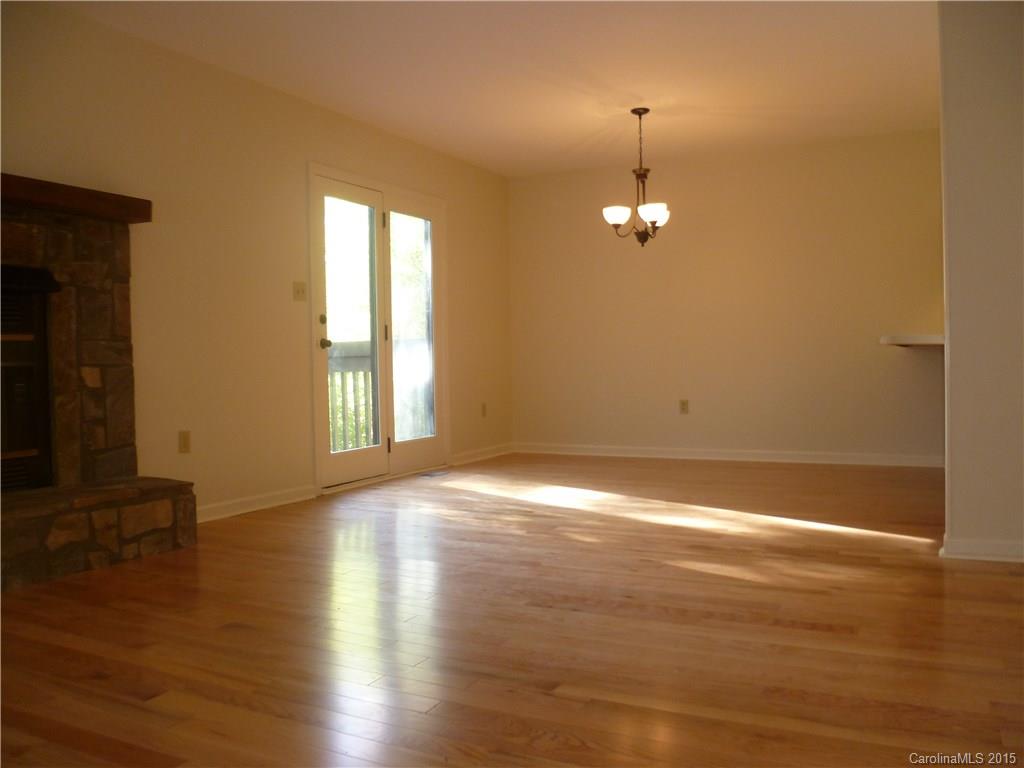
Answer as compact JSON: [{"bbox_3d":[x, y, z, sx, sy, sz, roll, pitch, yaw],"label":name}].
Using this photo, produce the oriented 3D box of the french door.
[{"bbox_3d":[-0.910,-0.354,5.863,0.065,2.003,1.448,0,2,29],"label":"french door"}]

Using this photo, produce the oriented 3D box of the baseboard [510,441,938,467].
[{"bbox_3d":[1.596,0.566,6.705,3.538,0.092,0.018,0,2,25],"label":"baseboard"}]

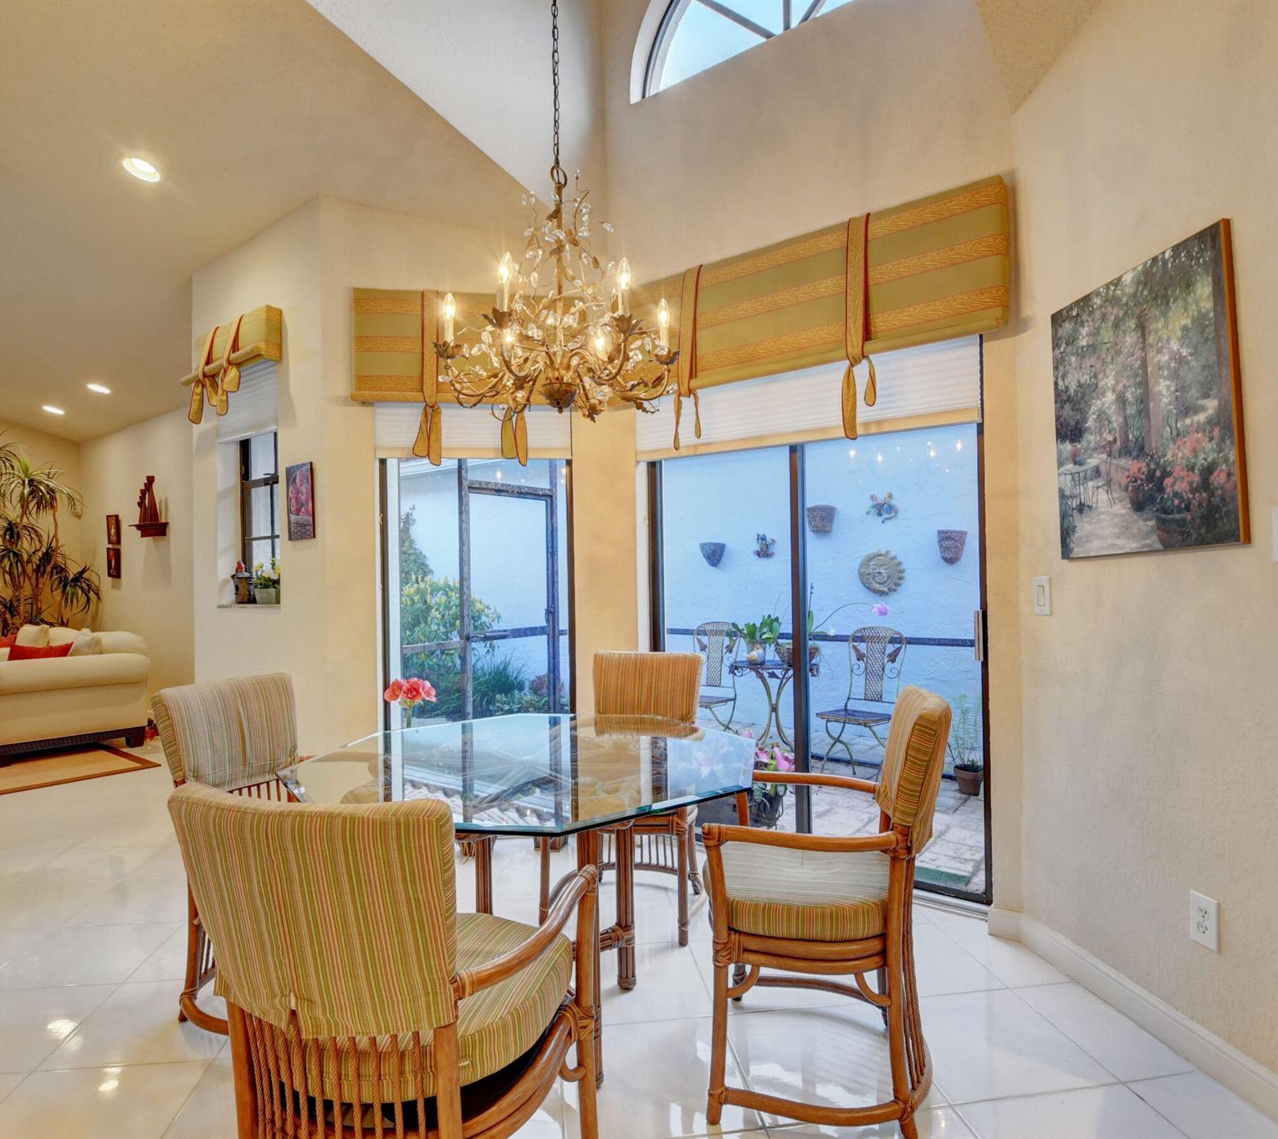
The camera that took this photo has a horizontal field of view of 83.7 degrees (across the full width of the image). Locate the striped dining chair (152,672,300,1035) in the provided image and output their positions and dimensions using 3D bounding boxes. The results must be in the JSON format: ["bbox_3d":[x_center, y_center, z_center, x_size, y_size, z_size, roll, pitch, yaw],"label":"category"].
[{"bbox_3d":[-1.004,0.791,2.080,0.540,0.920,0.560,-1,-2,21],"label":"striped dining chair"}]

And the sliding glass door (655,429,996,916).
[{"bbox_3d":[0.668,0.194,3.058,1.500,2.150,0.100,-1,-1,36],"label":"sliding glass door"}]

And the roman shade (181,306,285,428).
[{"bbox_3d":[-2.269,-1.091,3.941,0.850,0.510,0.160,-2,-2,36],"label":"roman shade"}]

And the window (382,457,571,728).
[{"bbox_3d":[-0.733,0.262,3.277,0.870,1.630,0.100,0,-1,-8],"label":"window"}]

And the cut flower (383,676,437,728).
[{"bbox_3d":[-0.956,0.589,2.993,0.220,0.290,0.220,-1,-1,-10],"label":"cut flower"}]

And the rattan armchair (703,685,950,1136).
[{"bbox_3d":[0.456,0.763,1.744,0.540,0.920,0.560,-1,-1,14],"label":"rattan armchair"}]

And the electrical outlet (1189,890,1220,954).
[{"bbox_3d":[1.355,0.848,1.710,0.009,0.122,0.077,-1,-1,-8],"label":"electrical outlet"}]

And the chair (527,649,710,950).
[{"bbox_3d":[-0.017,0.818,2.720,0.600,0.915,0.620,-1,-1,15],"label":"chair"}]

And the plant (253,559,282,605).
[{"bbox_3d":[-2.022,0.063,3.925,0.190,0.250,0.160,-2,-2,36],"label":"plant"}]

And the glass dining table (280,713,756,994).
[{"bbox_3d":[-0.296,0.901,2.038,1.220,0.740,1.220,-1,-1,10],"label":"glass dining table"}]

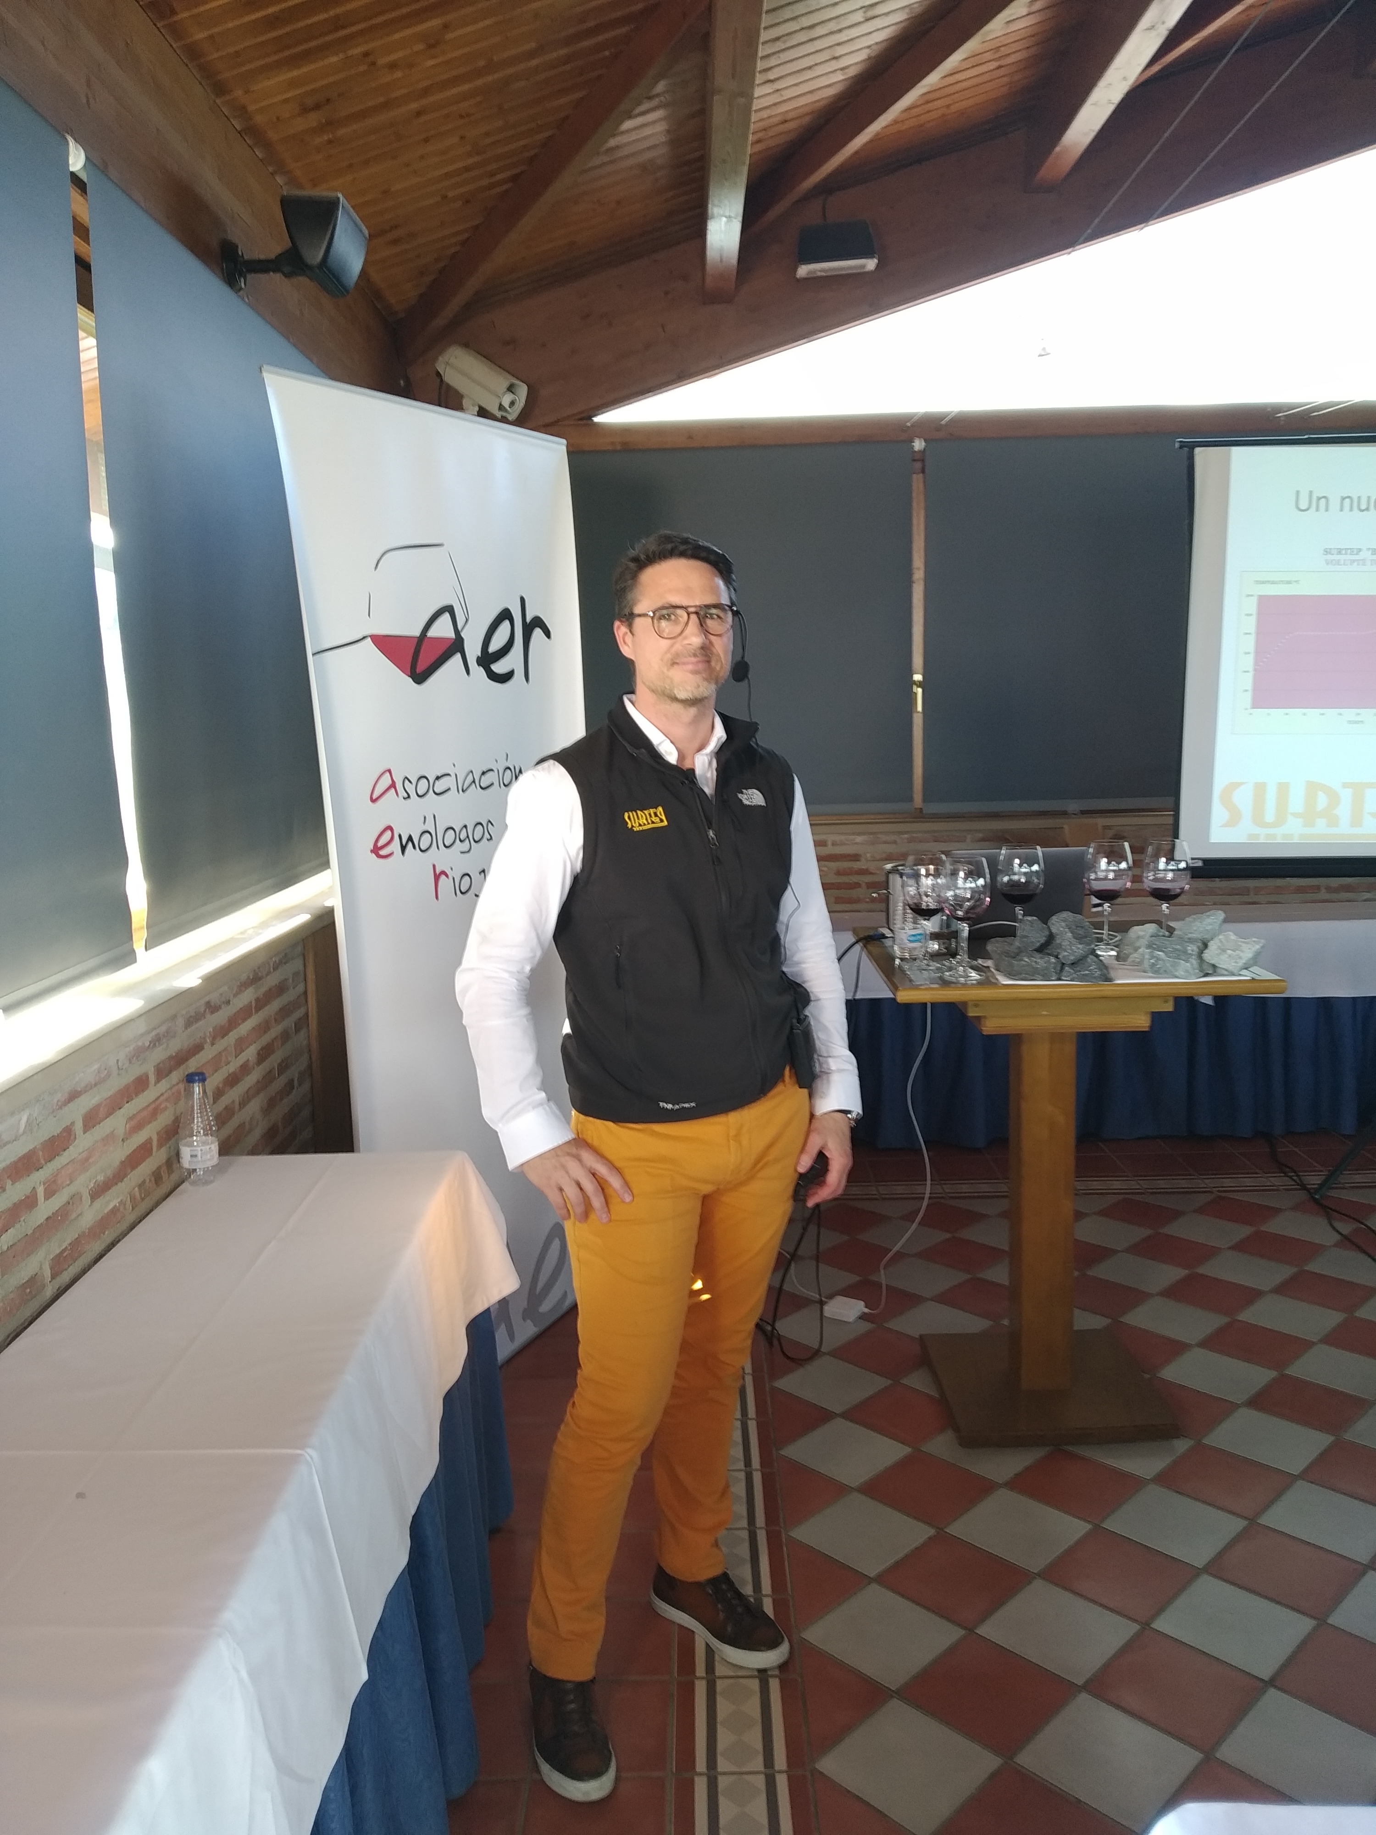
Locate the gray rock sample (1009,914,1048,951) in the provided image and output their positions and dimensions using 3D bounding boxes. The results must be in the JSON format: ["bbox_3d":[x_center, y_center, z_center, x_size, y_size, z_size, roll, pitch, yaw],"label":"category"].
[{"bbox_3d":[0.668,0.032,2.700,0.078,0.073,0.070,-2,8,1],"label":"gray rock sample"}]

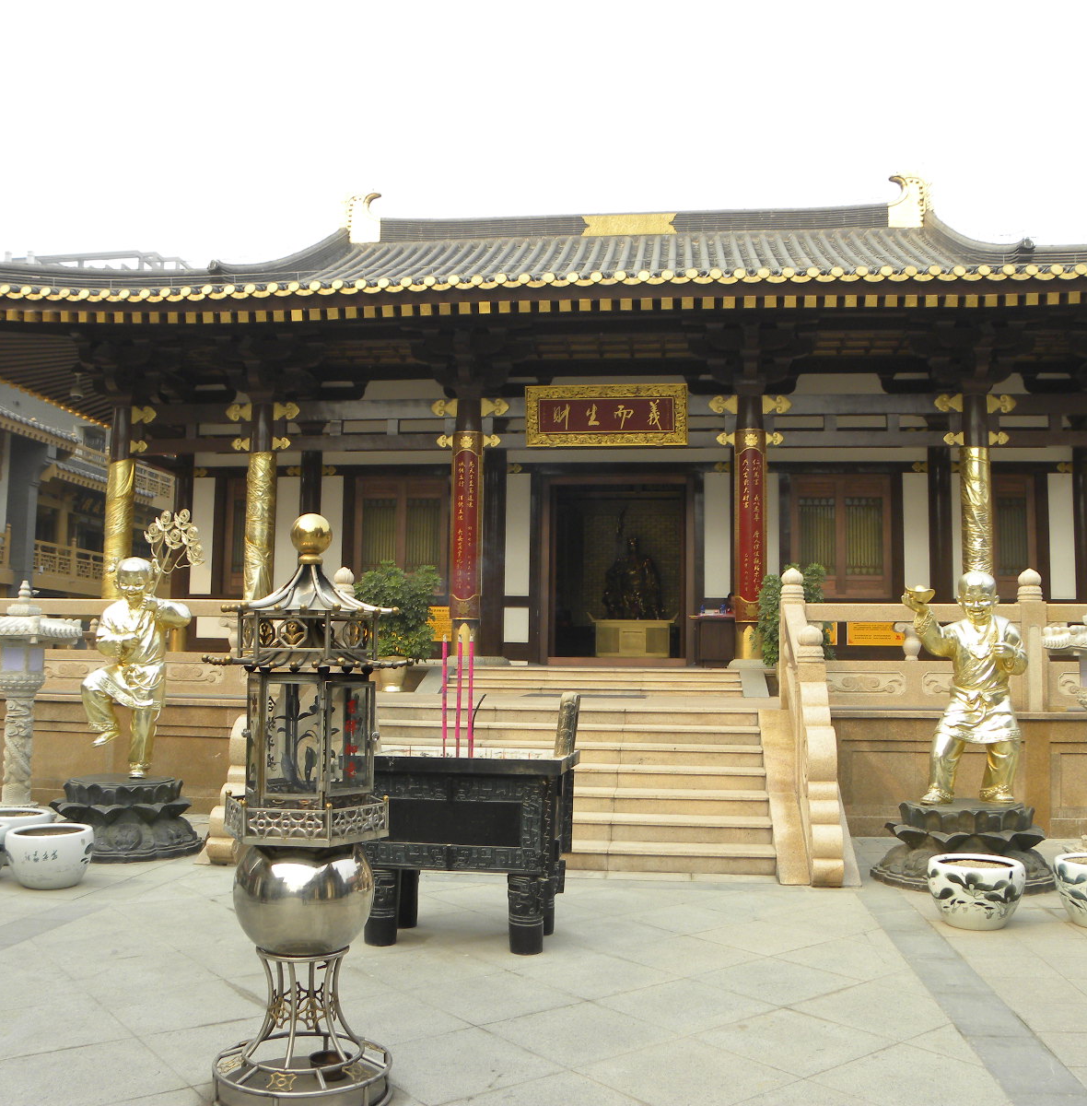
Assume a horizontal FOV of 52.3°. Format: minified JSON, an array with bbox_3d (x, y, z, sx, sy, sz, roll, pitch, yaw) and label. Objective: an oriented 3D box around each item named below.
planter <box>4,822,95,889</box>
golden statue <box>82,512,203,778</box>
[{"bbox_3d":[-3.260,2.005,7.320,0.540,0.365,0.540,0,-6,7],"label":"planter"},{"bbox_3d":[-3.278,0.750,9.002,0.918,2.183,0.632,0,-5,5],"label":"golden statue"}]

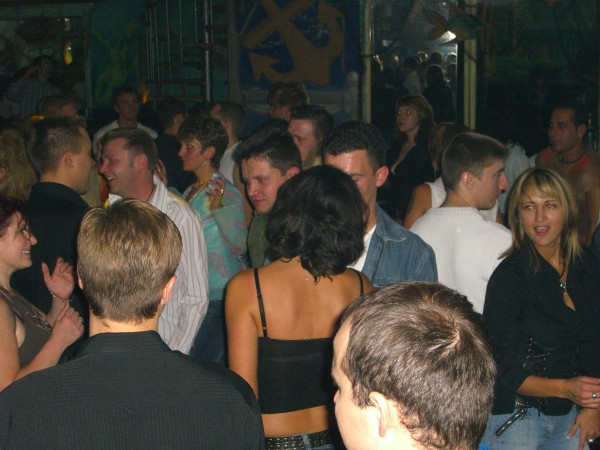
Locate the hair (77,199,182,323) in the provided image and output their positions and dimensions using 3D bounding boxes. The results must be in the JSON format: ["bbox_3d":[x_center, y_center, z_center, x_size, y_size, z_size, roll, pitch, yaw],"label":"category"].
[{"bbox_3d":[-0.287,0.058,1.990,0.172,0.205,0.200,1,10,11],"label":"hair"}]

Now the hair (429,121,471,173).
[{"bbox_3d":[0.581,-0.286,4.400,0.190,0.200,0.210,-2,10,-8],"label":"hair"}]

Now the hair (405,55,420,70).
[{"bbox_3d":[1.069,-1.544,11.200,0.185,0.165,0.160,-6,11,-28],"label":"hair"}]

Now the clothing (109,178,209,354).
[{"bbox_3d":[-0.474,0.141,3.920,0.320,0.620,0.460,-5,11,-23],"label":"clothing"}]

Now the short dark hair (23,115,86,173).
[{"bbox_3d":[-0.738,-0.238,3.570,0.195,0.180,0.165,-8,12,-37],"label":"short dark hair"}]

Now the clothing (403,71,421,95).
[{"bbox_3d":[1.060,-1.231,11.200,0.270,0.520,0.420,-6,11,-28],"label":"clothing"}]

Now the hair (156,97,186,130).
[{"bbox_3d":[-0.692,-0.600,6.400,0.165,0.185,0.190,7,12,36],"label":"hair"}]

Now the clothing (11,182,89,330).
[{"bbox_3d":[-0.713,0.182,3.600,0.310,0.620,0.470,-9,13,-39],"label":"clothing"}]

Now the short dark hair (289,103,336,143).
[{"bbox_3d":[0.052,-0.388,4.550,0.190,0.165,0.165,-8,12,-38],"label":"short dark hair"}]

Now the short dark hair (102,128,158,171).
[{"bbox_3d":[-0.558,-0.248,3.880,0.195,0.165,0.165,-6,11,-28],"label":"short dark hair"}]

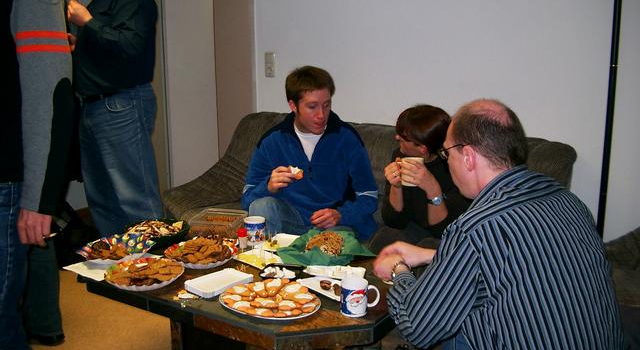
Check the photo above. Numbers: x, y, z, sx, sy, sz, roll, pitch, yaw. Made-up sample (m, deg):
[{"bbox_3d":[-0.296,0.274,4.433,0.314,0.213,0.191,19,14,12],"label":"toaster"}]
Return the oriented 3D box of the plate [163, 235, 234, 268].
[{"bbox_3d":[-0.411,0.261,2.380,0.255,0.064,0.255,0,11,0],"label":"plate"}]

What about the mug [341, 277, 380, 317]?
[{"bbox_3d":[0.114,0.334,1.896,0.112,0.096,0.080,-1,11,-3],"label":"mug"}]

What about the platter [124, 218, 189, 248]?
[{"bbox_3d":[-0.595,0.226,2.516,0.237,0.085,0.237,0,11,0],"label":"platter"}]

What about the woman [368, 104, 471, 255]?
[{"bbox_3d":[0.391,0.240,2.692,0.480,0.980,0.700,6,12,29],"label":"woman"}]

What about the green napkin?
[{"bbox_3d":[0.021,0.245,2.433,0.290,0.070,0.270,-6,12,-26],"label":"green napkin"}]

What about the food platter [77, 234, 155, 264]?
[{"bbox_3d":[-0.713,0.265,2.380,0.262,0.060,0.255,0,11,0],"label":"food platter"}]

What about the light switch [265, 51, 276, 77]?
[{"bbox_3d":[-0.298,-0.661,4.120,0.081,0.152,0.018,9,14,40],"label":"light switch"}]

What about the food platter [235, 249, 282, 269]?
[{"bbox_3d":[-0.203,0.280,2.364,0.165,0.030,0.125,9,14,40],"label":"food platter"}]

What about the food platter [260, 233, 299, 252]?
[{"bbox_3d":[-0.139,0.244,2.550,0.125,0.030,0.170,4,12,21],"label":"food platter"}]

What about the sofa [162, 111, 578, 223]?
[{"bbox_3d":[0.077,0.219,3.159,1.920,0.850,0.900,9,14,40],"label":"sofa"}]

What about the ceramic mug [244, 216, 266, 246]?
[{"bbox_3d":[-0.244,0.206,2.589,0.088,0.093,0.092,0,11,0],"label":"ceramic mug"}]

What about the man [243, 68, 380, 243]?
[{"bbox_3d":[-0.044,0.126,2.904,0.560,1.130,0.750,2,11,13],"label":"man"}]

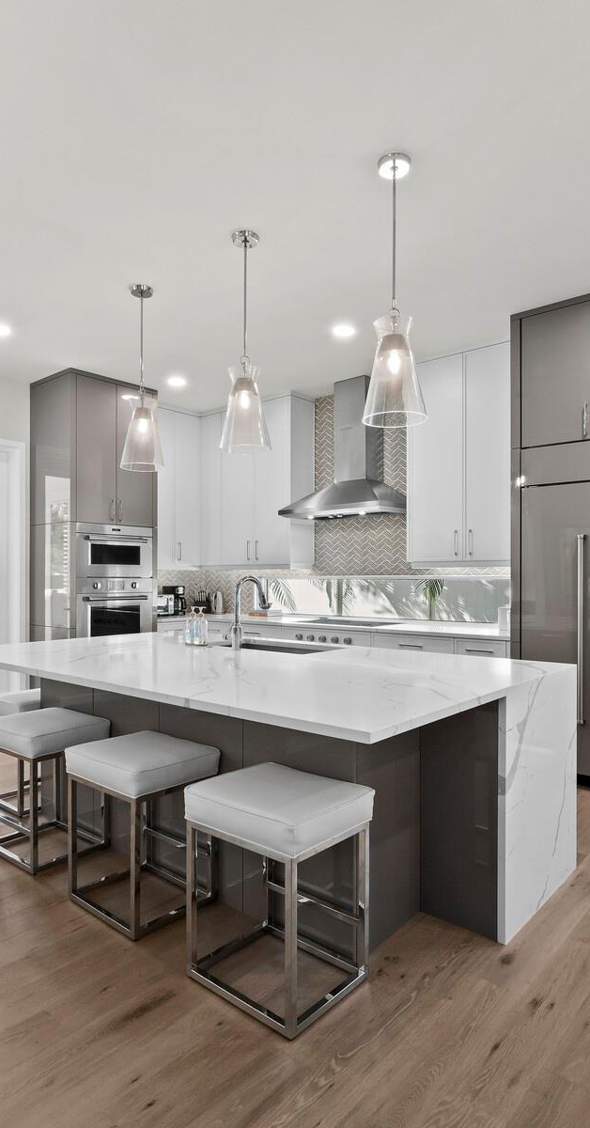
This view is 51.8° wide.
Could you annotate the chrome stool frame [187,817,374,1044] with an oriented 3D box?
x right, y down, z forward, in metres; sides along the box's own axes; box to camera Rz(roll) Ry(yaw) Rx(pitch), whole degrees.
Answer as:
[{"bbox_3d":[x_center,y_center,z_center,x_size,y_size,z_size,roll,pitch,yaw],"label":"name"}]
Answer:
[{"bbox_3d":[-0.059,1.109,2.031,0.455,0.518,0.383,0,-1,40],"label":"chrome stool frame"}]

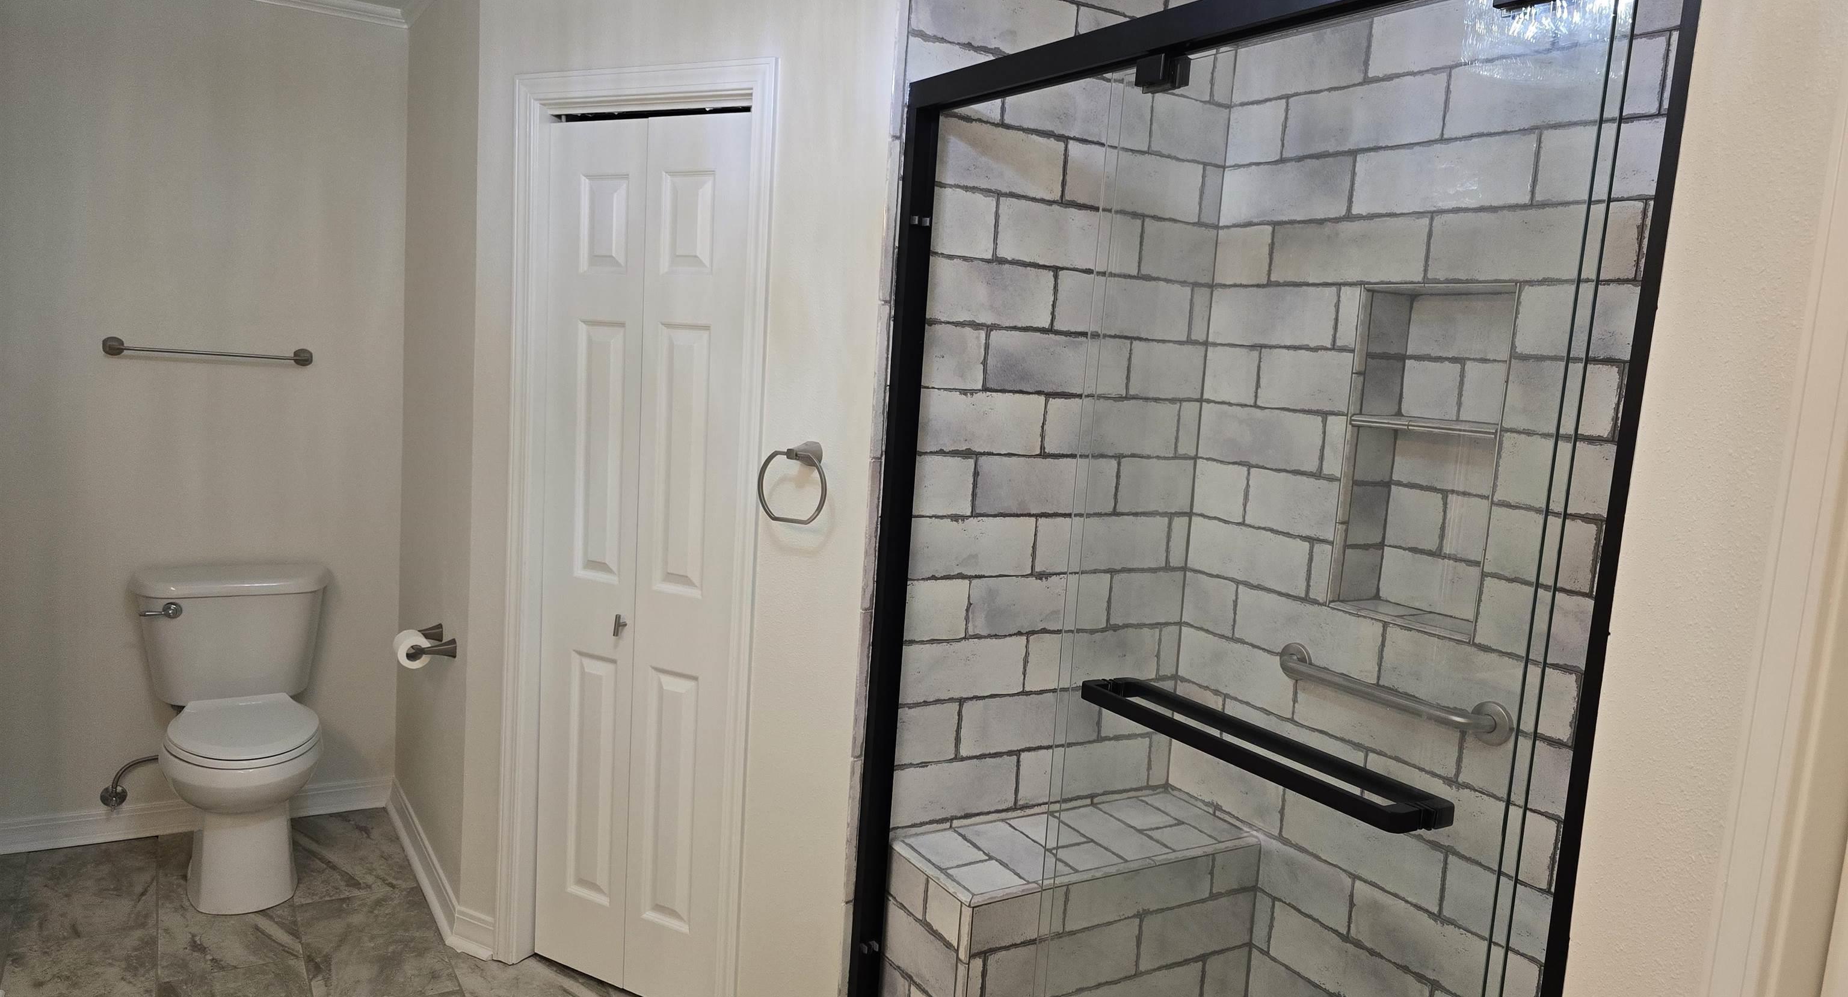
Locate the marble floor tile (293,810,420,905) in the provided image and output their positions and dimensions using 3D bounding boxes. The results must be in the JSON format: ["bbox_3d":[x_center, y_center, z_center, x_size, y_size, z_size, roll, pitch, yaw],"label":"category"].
[{"bbox_3d":[-1.693,1.041,3.583,0.303,0.014,0.605,-1,8,-32],"label":"marble floor tile"}]

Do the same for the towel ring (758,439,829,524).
[{"bbox_3d":[-0.249,-0.032,2.458,0.170,0.166,0.075,8,8,29],"label":"towel ring"}]

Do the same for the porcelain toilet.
[{"bbox_3d":[-1.880,0.646,3.366,0.485,0.800,0.710,-1,8,-32],"label":"porcelain toilet"}]

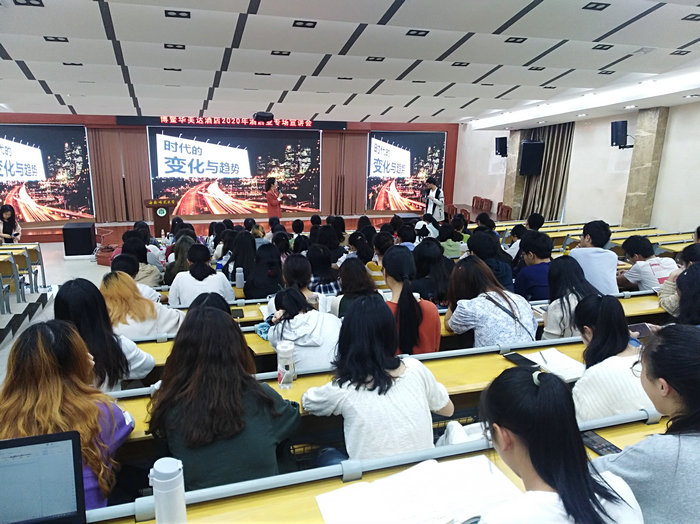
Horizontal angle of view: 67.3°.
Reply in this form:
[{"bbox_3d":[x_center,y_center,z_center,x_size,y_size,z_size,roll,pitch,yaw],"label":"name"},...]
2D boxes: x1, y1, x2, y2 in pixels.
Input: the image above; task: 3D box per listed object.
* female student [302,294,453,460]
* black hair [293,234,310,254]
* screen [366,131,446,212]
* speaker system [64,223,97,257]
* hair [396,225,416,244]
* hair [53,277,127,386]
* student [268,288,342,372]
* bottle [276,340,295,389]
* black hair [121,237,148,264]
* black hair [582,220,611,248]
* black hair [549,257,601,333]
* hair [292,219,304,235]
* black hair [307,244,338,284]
[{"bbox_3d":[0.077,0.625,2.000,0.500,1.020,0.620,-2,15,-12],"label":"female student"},{"bbox_3d":[-0.466,-0.173,5.134,0.175,0.215,0.200,-3,15,-17],"label":"black hair"},{"bbox_3d":[1.818,-2.944,16.922,2.630,2.480,0.120,-3,16,-17],"label":"screen"},{"bbox_3d":[-5.530,-0.493,10.803,0.510,0.560,0.600,-3,16,-17],"label":"speaker system"},{"bbox_3d":[0.623,-0.306,5.812,0.190,0.200,0.220,-11,19,-38],"label":"hair"},{"bbox_3d":[-1.149,0.320,2.350,0.280,0.480,0.280,-3,16,-17],"label":"hair"},{"bbox_3d":[-0.252,0.674,2.782,0.500,1.070,0.700,-6,16,-25],"label":"student"},{"bbox_3d":[-0.264,0.422,2.146,0.068,0.194,0.068,-3,16,-17],"label":"bottle"},{"bbox_3d":[-1.882,-0.101,4.598,0.210,0.250,0.220,-3,15,-17],"label":"black hair"},{"bbox_3d":[1.905,-0.208,4.052,0.185,0.225,0.220,-9,18,-34],"label":"black hair"},{"bbox_3d":[1.347,0.194,3.152,0.250,0.440,0.290,-3,16,-17],"label":"black hair"},{"bbox_3d":[-0.896,-0.614,9.096,0.190,0.250,0.210,-3,16,-17],"label":"hair"},{"bbox_3d":[-0.230,0.025,4.403,0.260,0.290,0.240,-3,16,-17],"label":"black hair"}]

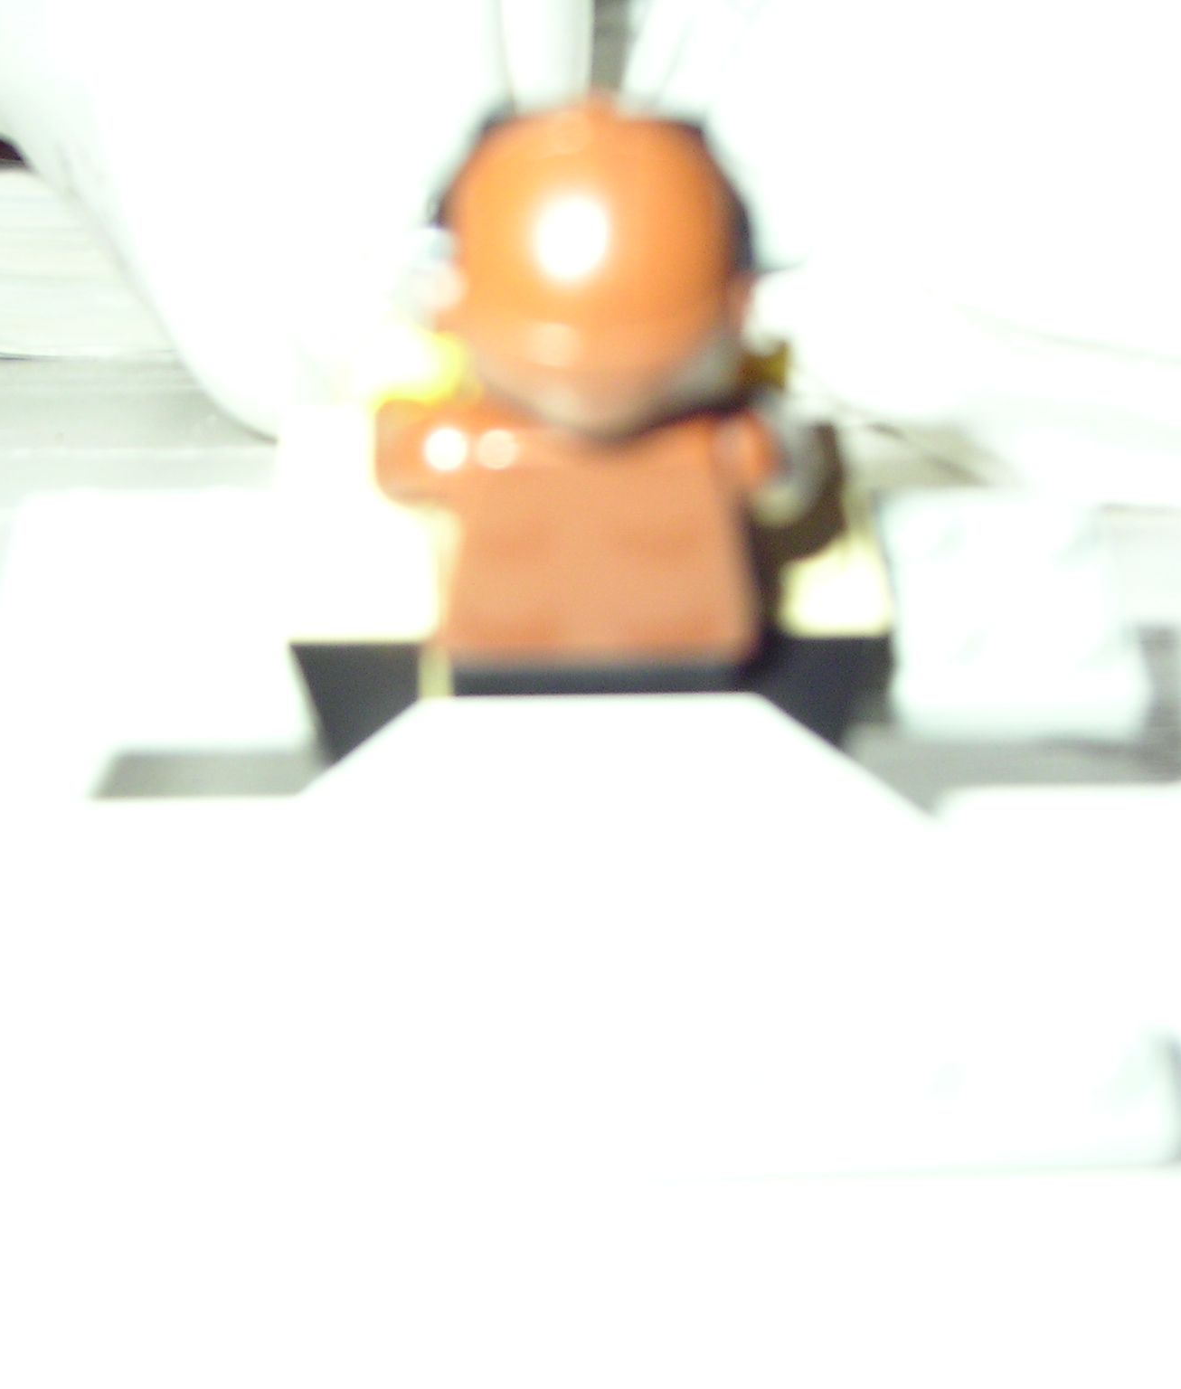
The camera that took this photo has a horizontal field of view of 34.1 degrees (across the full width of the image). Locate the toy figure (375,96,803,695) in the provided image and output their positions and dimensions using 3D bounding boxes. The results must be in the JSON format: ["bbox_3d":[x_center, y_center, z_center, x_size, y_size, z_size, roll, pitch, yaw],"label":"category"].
[{"bbox_3d":[0.000,-0.013,0.096,0.021,0.034,0.021,0,35,0],"label":"toy figure"}]

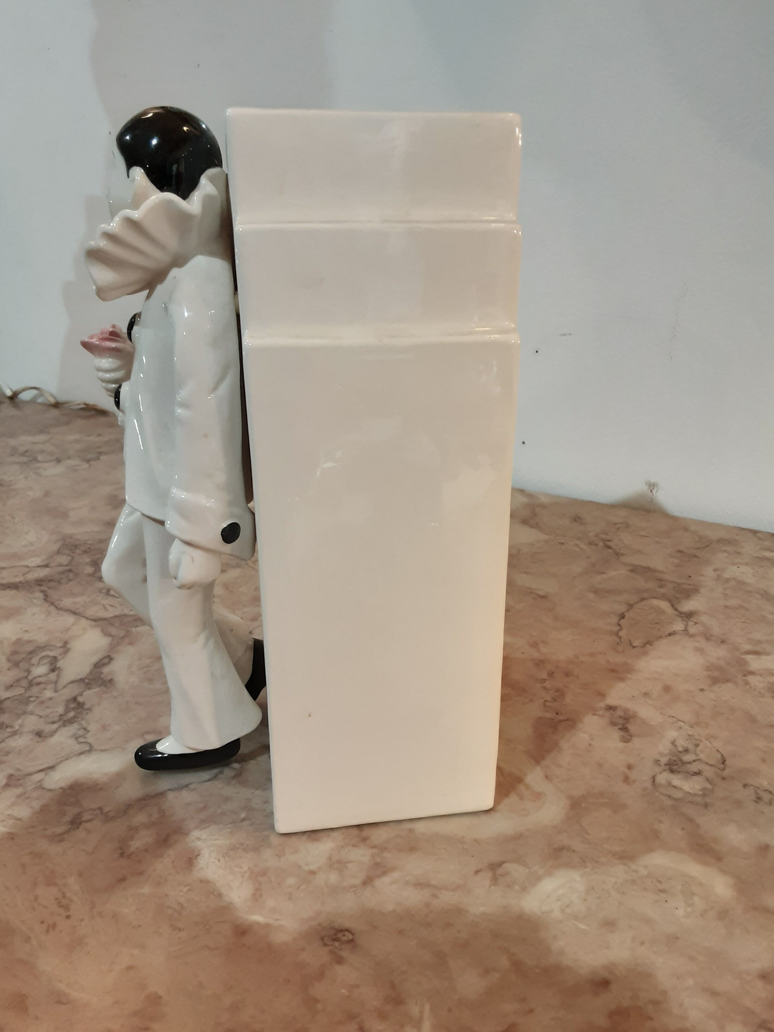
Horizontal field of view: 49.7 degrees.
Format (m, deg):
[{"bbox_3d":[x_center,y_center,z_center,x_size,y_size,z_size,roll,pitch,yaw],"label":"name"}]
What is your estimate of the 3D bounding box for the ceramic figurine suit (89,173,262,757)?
[{"bbox_3d":[-0.098,-0.016,0.380,0.072,0.266,0.090,-3,21,-8],"label":"ceramic figurine suit"}]

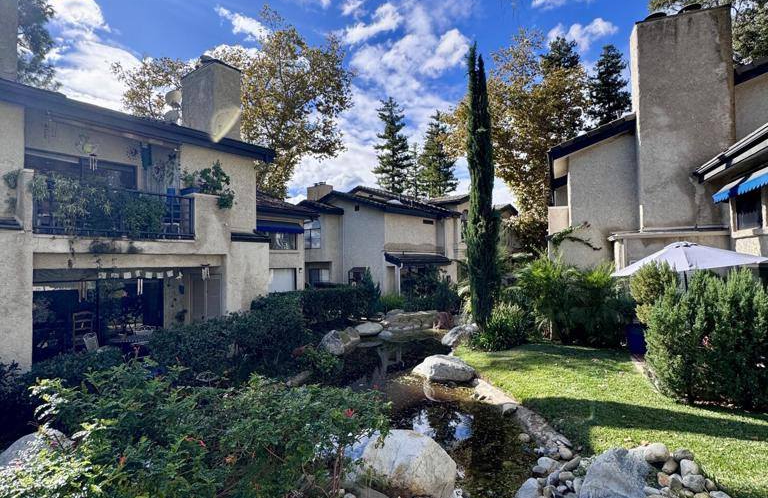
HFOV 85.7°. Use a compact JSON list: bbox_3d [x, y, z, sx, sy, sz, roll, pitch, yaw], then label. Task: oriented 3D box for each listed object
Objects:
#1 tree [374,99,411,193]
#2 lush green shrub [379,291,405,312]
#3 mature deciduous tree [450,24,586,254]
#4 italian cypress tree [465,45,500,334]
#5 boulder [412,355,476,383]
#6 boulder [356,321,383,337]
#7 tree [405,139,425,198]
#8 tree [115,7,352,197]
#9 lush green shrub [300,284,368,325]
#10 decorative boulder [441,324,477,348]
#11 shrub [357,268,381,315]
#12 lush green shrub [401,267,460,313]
[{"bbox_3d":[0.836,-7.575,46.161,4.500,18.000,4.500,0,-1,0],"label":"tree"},{"bbox_3d":[0.272,1.932,14.963,0.950,0.750,0.850,0,-1,0],"label":"lush green shrub"},{"bbox_3d":[6.524,-4.048,20.085,6.900,12.700,6.500,0,-1,0],"label":"mature deciduous tree"},{"bbox_3d":[2.735,-1.684,11.537,0.980,8.000,0.950,0,-1,0],"label":"italian cypress tree"},{"bbox_3d":[1.088,2.112,7.408,1.140,0.440,0.850,0,-1,0],"label":"boulder"},{"bbox_3d":[-0.423,2.171,11.258,0.760,0.360,0.650,0,-1,0],"label":"boulder"},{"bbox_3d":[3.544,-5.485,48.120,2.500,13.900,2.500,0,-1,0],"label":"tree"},{"bbox_3d":[-7.677,-4.797,22.103,11.800,15.300,11.000,0,-1,0],"label":"tree"},{"bbox_3d":[-1.777,1.899,14.865,2.400,1.300,1.200,0,-1,0],"label":"lush green shrub"},{"bbox_3d":[1.889,2.115,10.459,0.720,0.500,1.150,-1,-2,42],"label":"decorative boulder"},{"bbox_3d":[-0.560,1.551,14.972,0.870,1.700,0.870,0,-1,0],"label":"shrub"},{"bbox_3d":[1.752,1.545,15.572,2.200,1.750,1.800,0,-1,0],"label":"lush green shrub"}]

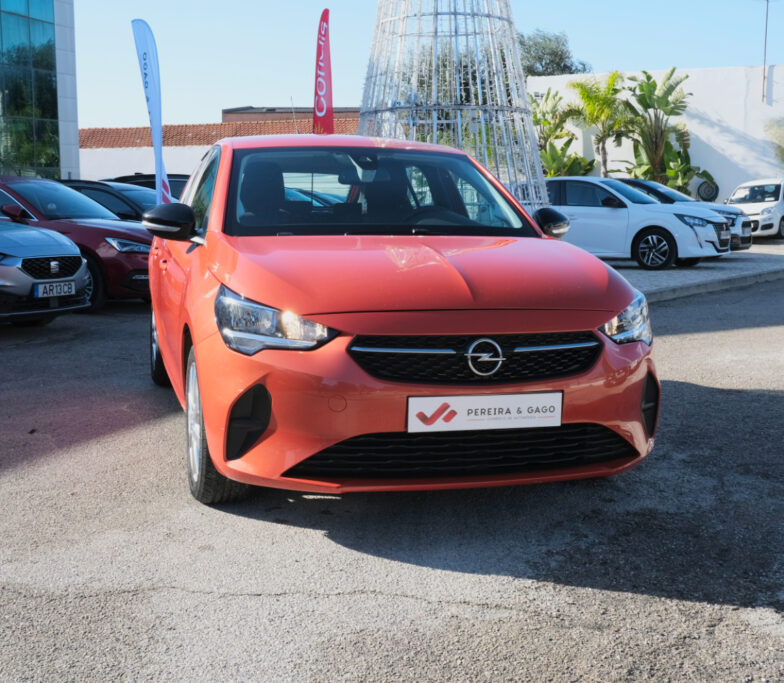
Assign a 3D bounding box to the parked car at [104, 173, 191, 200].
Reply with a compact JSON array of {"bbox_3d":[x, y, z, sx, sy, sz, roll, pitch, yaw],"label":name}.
[{"bbox_3d":[-2.944,-1.996,17.720,4.330,1.570,1.850,3,8,19],"label":"parked car"}]

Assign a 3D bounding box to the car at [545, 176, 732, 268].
[{"bbox_3d":[3.409,-1.955,17.132,4.055,1.435,1.850,5,9,32],"label":"car"}]

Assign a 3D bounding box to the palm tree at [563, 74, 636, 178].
[{"bbox_3d":[5.871,-5.440,30.044,2.100,4.480,2.000,2,8,11],"label":"palm tree"}]

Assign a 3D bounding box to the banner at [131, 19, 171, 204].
[{"bbox_3d":[-2.794,-2.111,12.333,0.520,3.240,0.300,-1,8,-12],"label":"banner"}]

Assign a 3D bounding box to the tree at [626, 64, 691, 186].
[{"bbox_3d":[7.522,-5.488,30.036,2.000,4.600,1.800,2,8,14],"label":"tree"}]

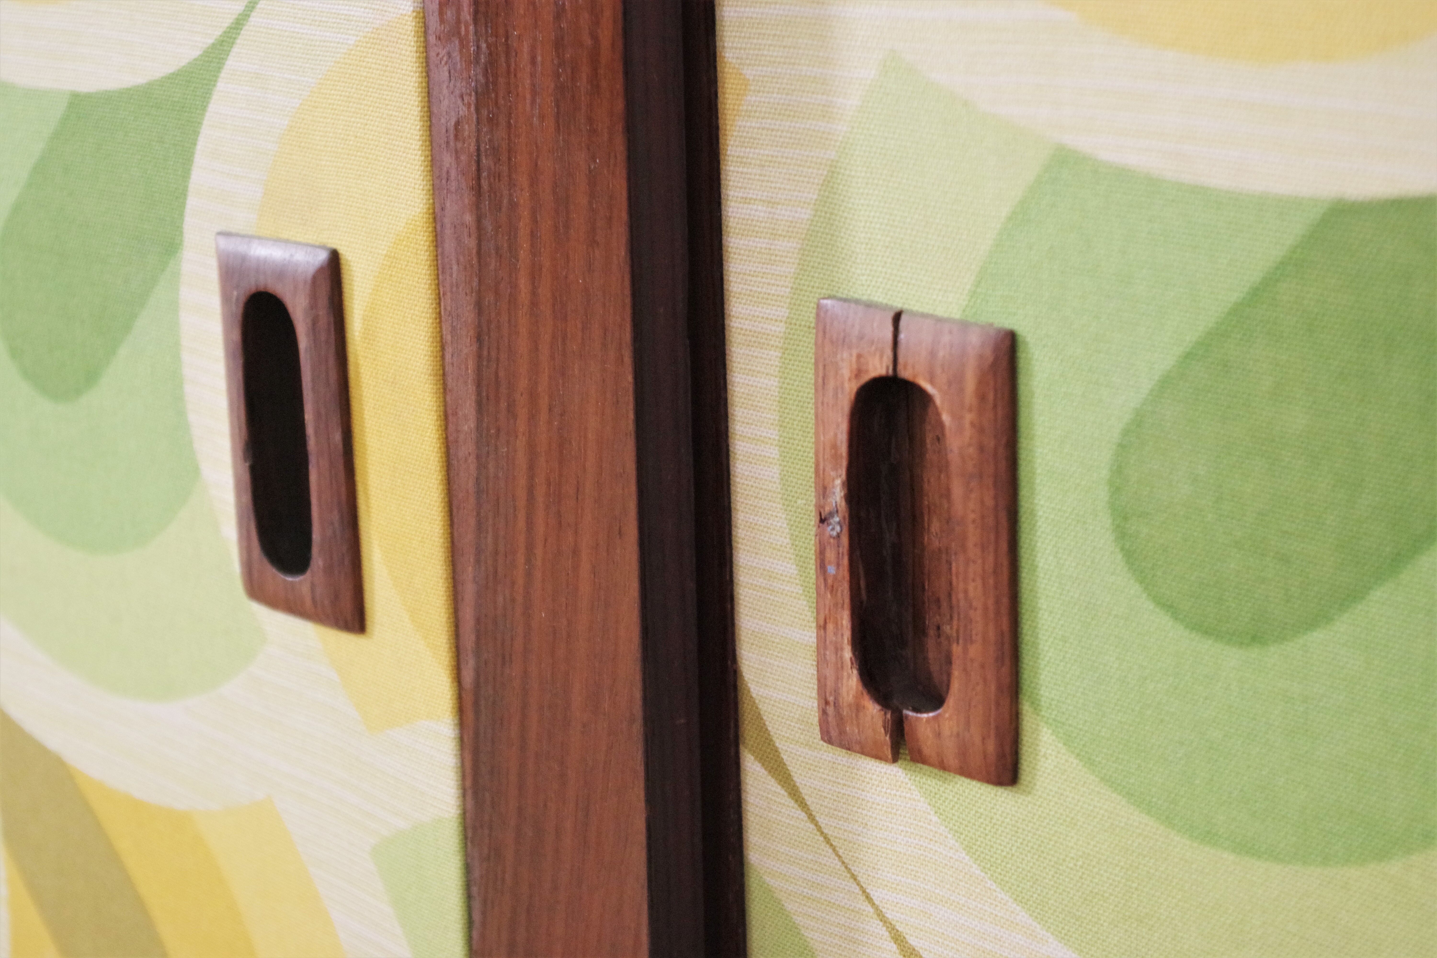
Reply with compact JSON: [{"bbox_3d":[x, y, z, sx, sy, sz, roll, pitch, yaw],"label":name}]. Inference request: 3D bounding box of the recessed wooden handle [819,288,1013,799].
[{"bbox_3d":[0.036,0.011,0.423,0.043,0.082,0.013,10,18,42],"label":"recessed wooden handle"}]

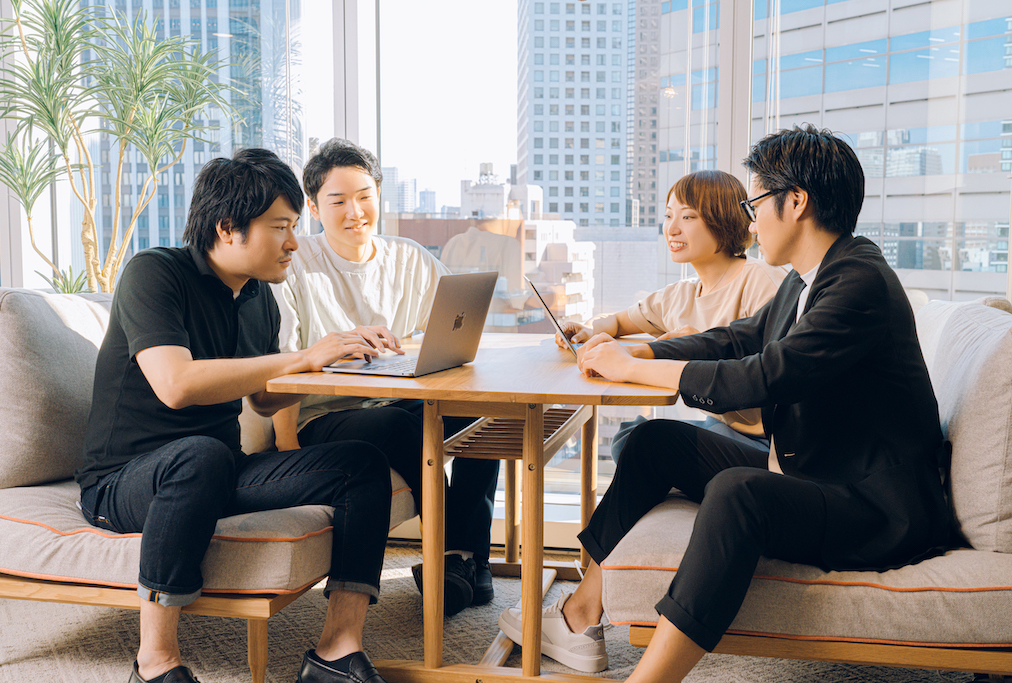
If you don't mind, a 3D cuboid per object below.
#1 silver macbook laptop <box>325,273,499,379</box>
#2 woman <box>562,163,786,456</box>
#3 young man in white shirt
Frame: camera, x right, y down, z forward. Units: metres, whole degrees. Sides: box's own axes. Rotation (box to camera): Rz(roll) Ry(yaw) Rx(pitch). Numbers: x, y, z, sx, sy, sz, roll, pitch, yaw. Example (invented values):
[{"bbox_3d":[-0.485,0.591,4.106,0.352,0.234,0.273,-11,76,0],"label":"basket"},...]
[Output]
[{"bbox_3d":[-0.197,-0.047,2.383,0.269,0.209,0.302,2,6,21],"label":"silver macbook laptop"},{"bbox_3d":[0.483,0.100,2.982,0.740,1.115,0.520,-4,7,-40],"label":"woman"},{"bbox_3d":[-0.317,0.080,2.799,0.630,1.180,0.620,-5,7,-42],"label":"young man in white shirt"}]

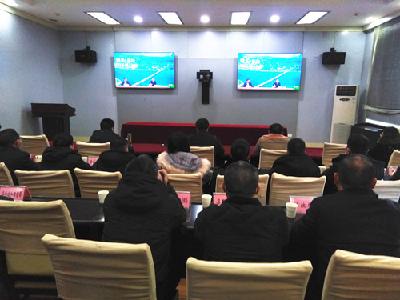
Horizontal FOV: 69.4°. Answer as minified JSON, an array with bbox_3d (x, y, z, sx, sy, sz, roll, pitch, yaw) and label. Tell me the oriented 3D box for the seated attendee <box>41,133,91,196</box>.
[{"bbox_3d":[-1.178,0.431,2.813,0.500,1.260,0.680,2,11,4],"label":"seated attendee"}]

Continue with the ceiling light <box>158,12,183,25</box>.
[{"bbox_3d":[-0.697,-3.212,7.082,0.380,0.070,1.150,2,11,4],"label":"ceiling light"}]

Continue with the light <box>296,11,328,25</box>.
[{"bbox_3d":[2.633,-3.118,6.808,0.500,0.080,1.180,1,10,4],"label":"light"}]

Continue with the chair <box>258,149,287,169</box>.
[{"bbox_3d":[1.039,0.425,4.049,0.480,0.950,0.570,2,10,8],"label":"chair"}]

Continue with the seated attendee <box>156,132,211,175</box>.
[{"bbox_3d":[-0.118,0.447,2.961,0.520,1.270,0.750,1,10,4],"label":"seated attendee"}]

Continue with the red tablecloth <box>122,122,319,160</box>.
[{"bbox_3d":[0.311,-0.113,6.089,3.800,0.800,0.850,2,11,4],"label":"red tablecloth"}]

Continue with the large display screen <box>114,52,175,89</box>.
[{"bbox_3d":[-1.419,-2.045,7.455,1.563,0.914,0.080,2,10,4],"label":"large display screen"}]

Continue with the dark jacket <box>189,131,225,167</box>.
[{"bbox_3d":[0.077,0.051,3.828,0.490,0.640,0.400,2,11,4],"label":"dark jacket"}]

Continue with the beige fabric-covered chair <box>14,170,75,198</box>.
[{"bbox_3d":[-1.389,0.606,2.902,0.480,0.950,0.570,0,10,-1],"label":"beige fabric-covered chair"}]

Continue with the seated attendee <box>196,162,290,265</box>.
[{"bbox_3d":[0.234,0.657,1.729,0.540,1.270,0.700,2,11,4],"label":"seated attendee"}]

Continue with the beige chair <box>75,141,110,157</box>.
[{"bbox_3d":[-1.358,0.318,4.051,0.460,0.930,0.560,2,10,4],"label":"beige chair"}]

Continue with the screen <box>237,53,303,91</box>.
[{"bbox_3d":[1.939,-2.129,7.915,1.740,1.000,0.080,2,11,4],"label":"screen"}]

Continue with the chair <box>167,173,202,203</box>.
[{"bbox_3d":[-0.193,0.597,2.593,0.460,0.930,0.560,2,10,4],"label":"chair"}]

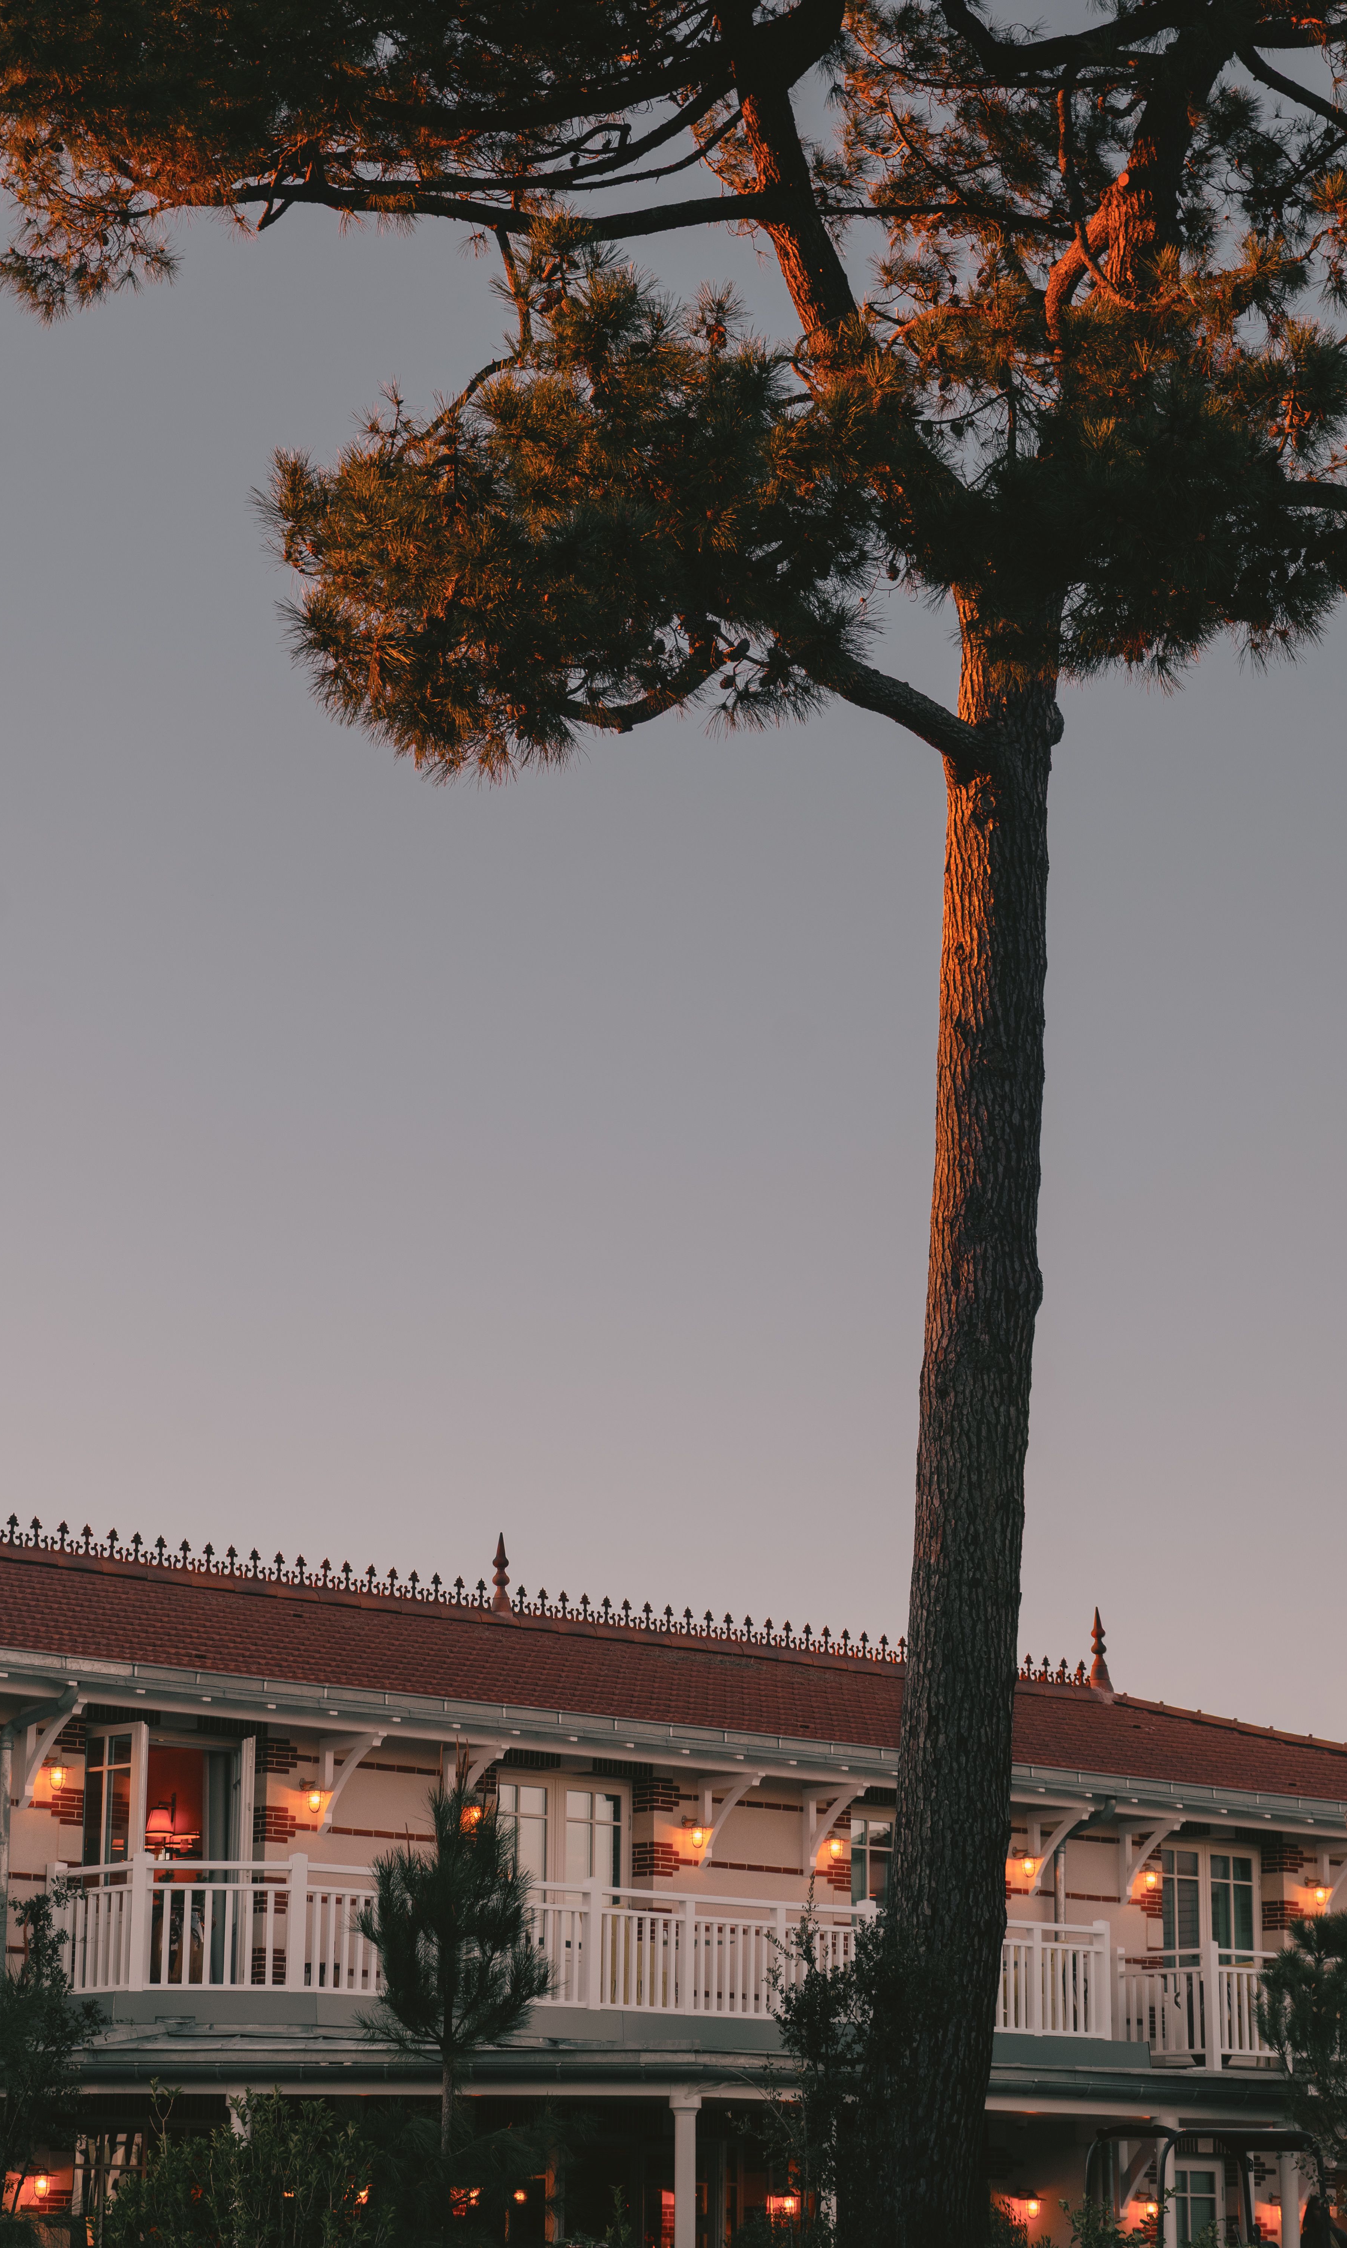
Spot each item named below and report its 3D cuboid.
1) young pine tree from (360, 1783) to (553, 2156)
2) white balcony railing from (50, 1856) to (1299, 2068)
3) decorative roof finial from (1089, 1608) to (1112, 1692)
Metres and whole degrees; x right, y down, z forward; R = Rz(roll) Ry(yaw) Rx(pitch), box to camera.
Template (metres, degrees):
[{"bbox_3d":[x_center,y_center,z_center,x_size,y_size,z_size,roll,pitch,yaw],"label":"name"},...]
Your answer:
[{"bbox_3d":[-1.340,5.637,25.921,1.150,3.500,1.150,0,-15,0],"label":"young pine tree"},{"bbox_3d":[0.851,7.632,39.403,14.234,1.119,2.490,13,-19,-40],"label":"white balcony railing"},{"bbox_3d":[4.916,6.067,50.327,0.273,1.011,0.273,0,-15,0],"label":"decorative roof finial"}]

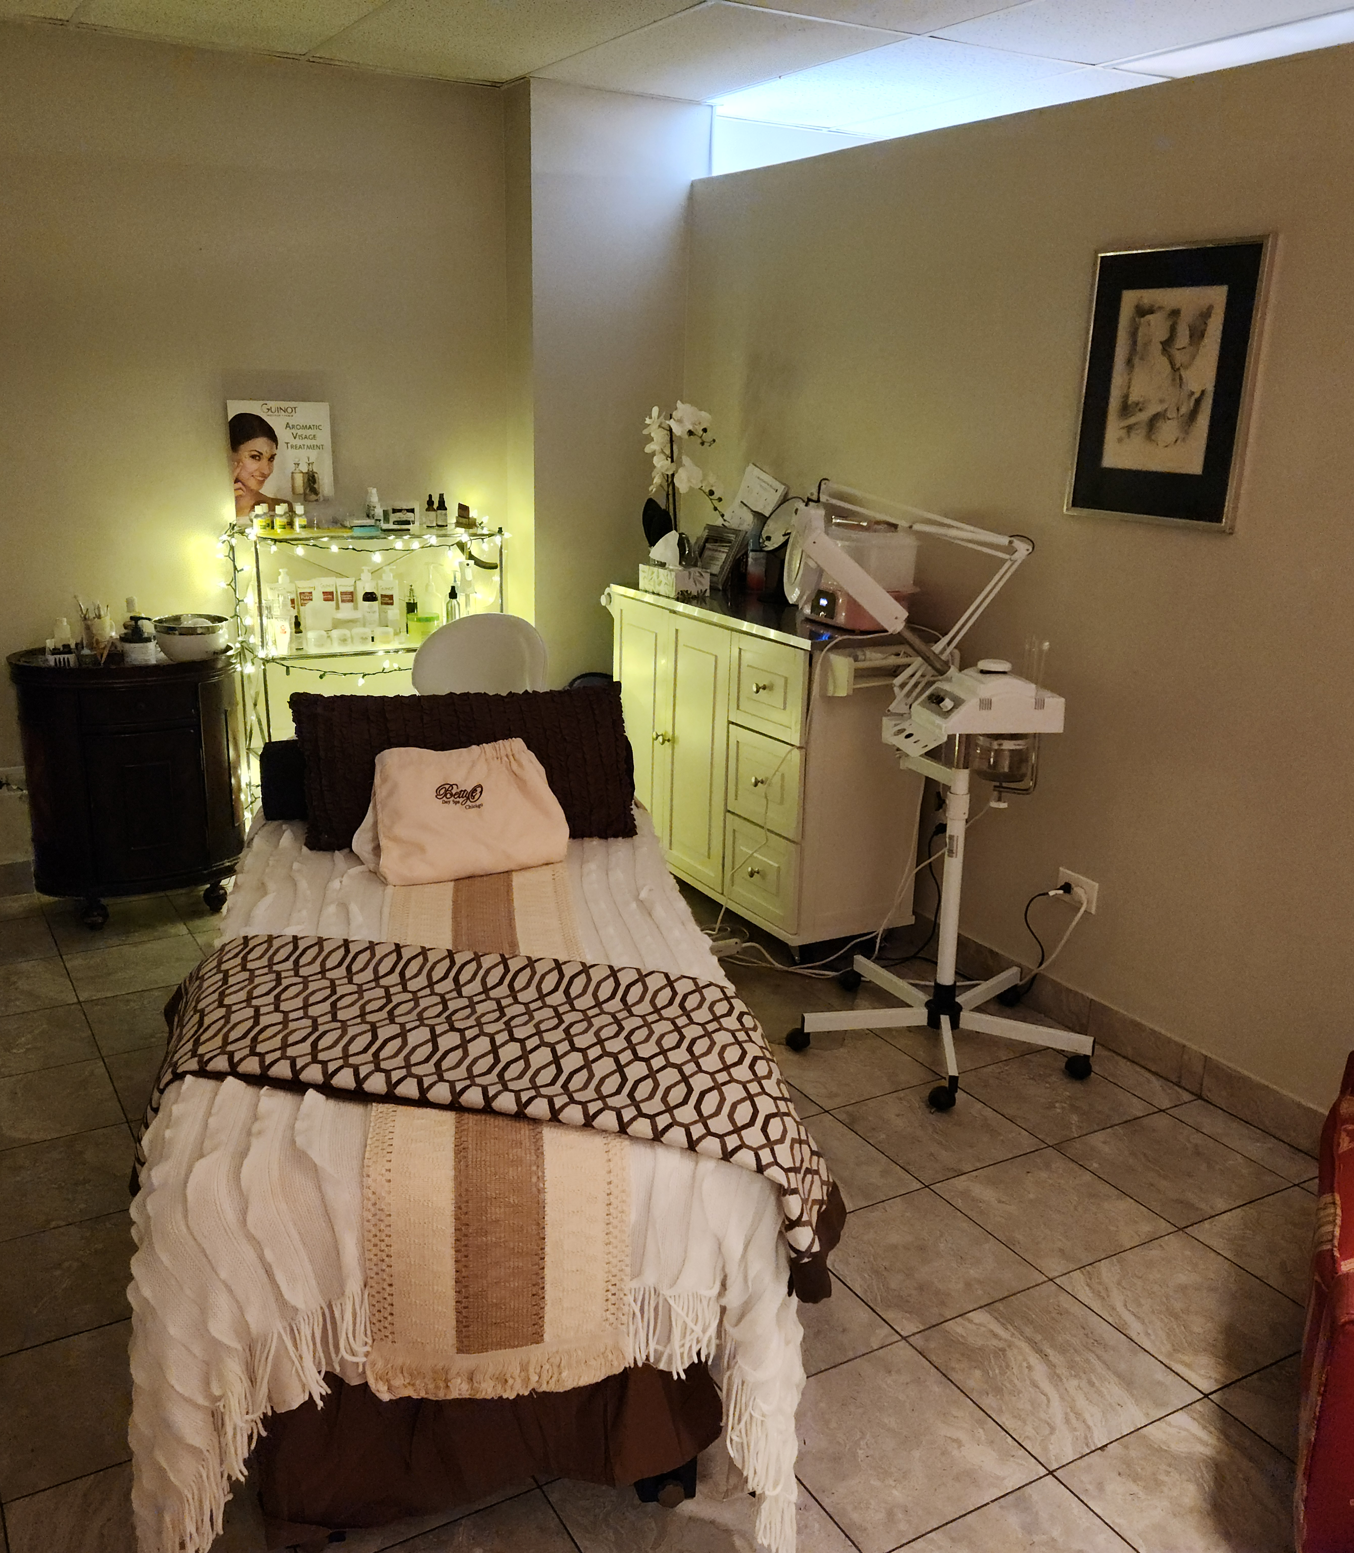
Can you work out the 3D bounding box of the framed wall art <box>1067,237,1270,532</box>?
[{"bbox_3d":[1.016,-0.810,2.873,0.025,0.555,0.442,-8,18,-30],"label":"framed wall art"}]

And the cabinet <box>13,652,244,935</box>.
[{"bbox_3d":[-1.536,0.008,3.923,0.605,0.740,0.395,-8,18,-30],"label":"cabinet"}]

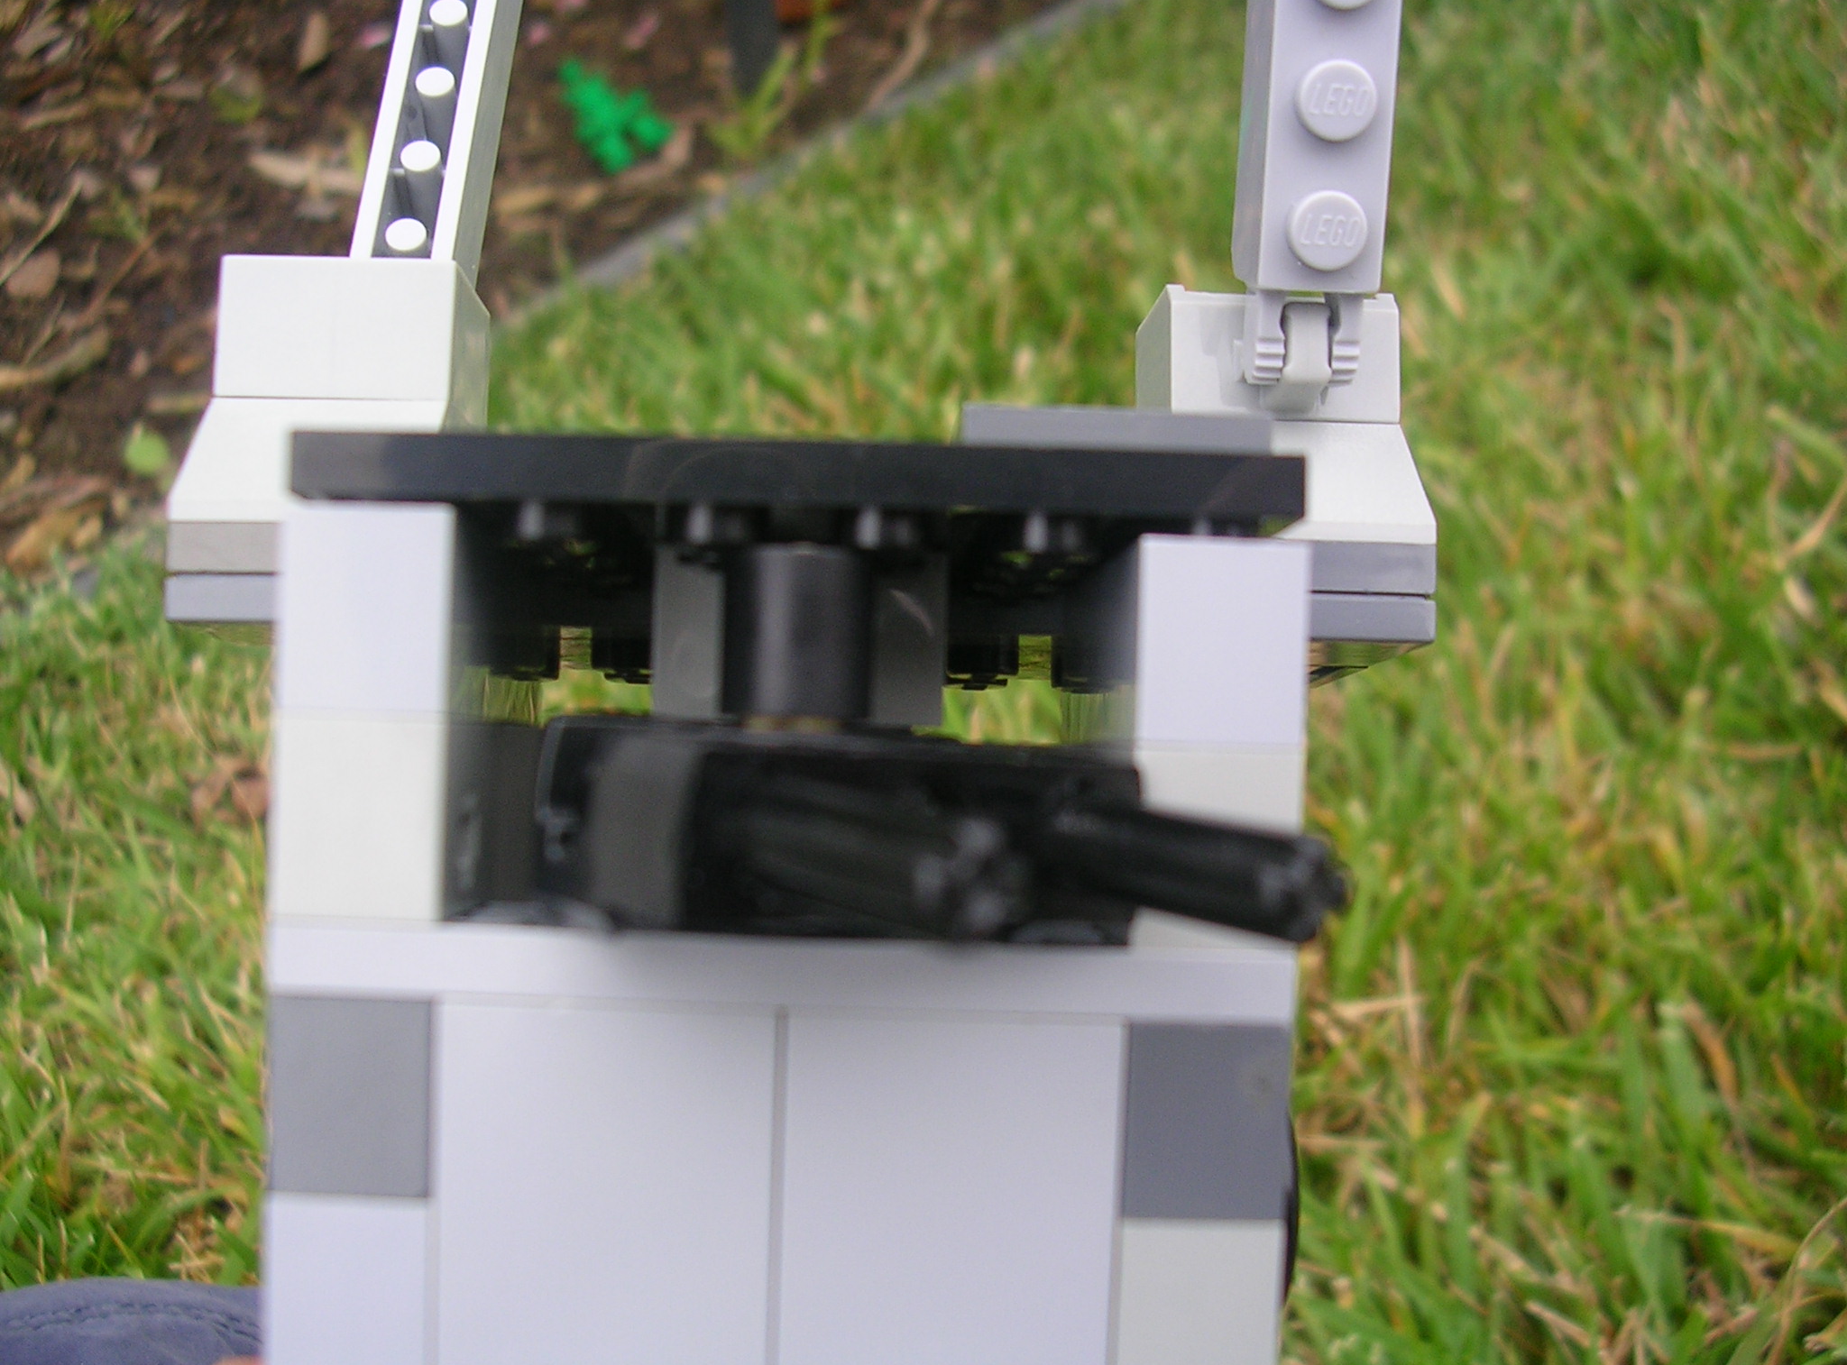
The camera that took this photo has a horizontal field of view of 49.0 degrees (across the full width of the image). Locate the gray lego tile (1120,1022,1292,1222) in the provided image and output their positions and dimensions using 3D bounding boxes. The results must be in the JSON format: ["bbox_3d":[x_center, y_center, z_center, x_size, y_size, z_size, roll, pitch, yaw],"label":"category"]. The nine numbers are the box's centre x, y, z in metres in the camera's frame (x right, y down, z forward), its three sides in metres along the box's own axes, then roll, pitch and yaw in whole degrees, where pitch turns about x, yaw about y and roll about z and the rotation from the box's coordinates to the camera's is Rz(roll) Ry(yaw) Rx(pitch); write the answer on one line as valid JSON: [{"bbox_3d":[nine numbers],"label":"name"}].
[{"bbox_3d":[0.013,0.020,0.100,0.008,0.010,0.008,2,1,-2],"label":"gray lego tile"}]

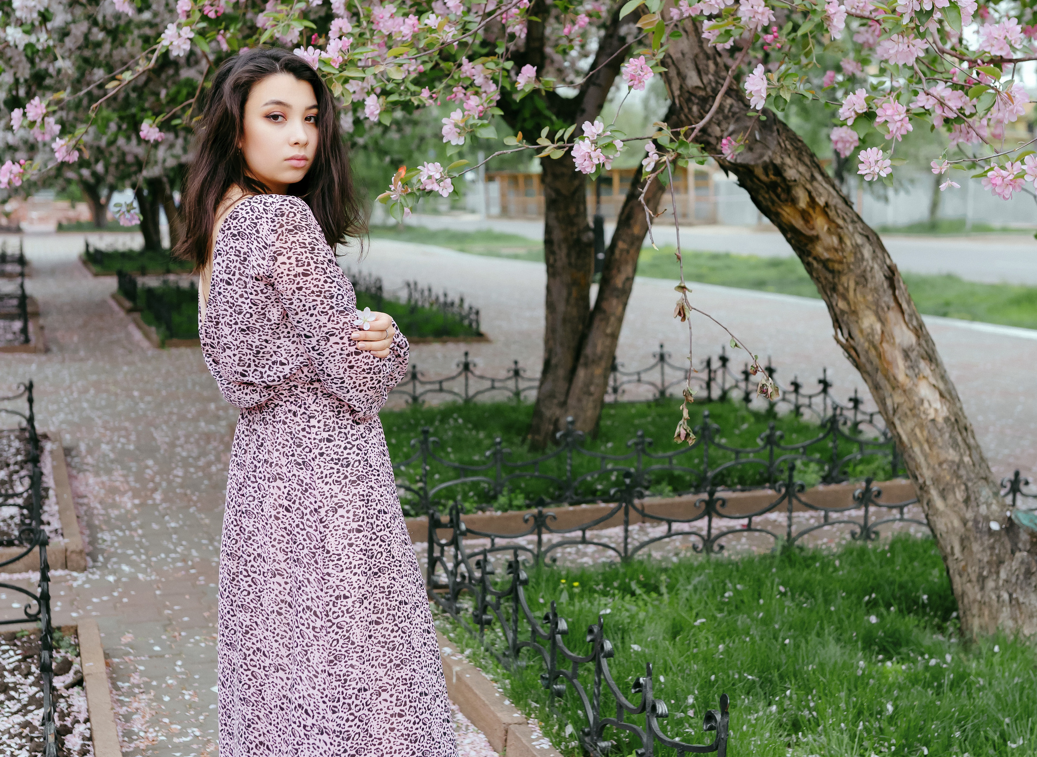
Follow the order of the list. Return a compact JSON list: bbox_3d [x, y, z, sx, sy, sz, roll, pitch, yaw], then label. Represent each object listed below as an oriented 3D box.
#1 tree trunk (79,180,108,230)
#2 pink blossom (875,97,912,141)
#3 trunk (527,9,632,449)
[{"bbox_3d":[-10.101,-4.137,36.000,0.695,1.186,0.500,0,8,0],"label":"tree trunk"},{"bbox_3d":[0.769,-0.532,3.100,0.077,0.090,0.071,0,7,0],"label":"pink blossom"},{"bbox_3d":[0.307,-0.753,7.650,0.529,2.226,0.420,0,8,0],"label":"trunk"}]

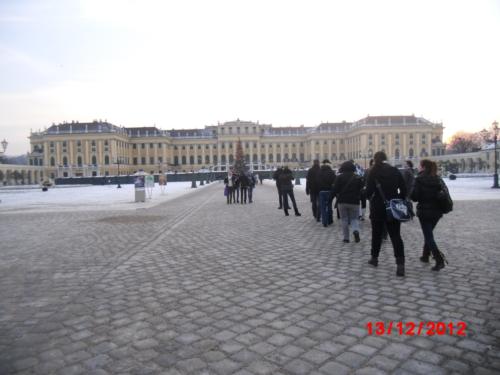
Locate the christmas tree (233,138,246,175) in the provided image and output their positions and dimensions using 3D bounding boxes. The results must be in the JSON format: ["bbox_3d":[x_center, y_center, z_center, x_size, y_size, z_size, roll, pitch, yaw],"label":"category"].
[{"bbox_3d":[-3.846,-11.081,150.000,5.600,15.600,5.600,-1,2,0],"label":"christmas tree"}]

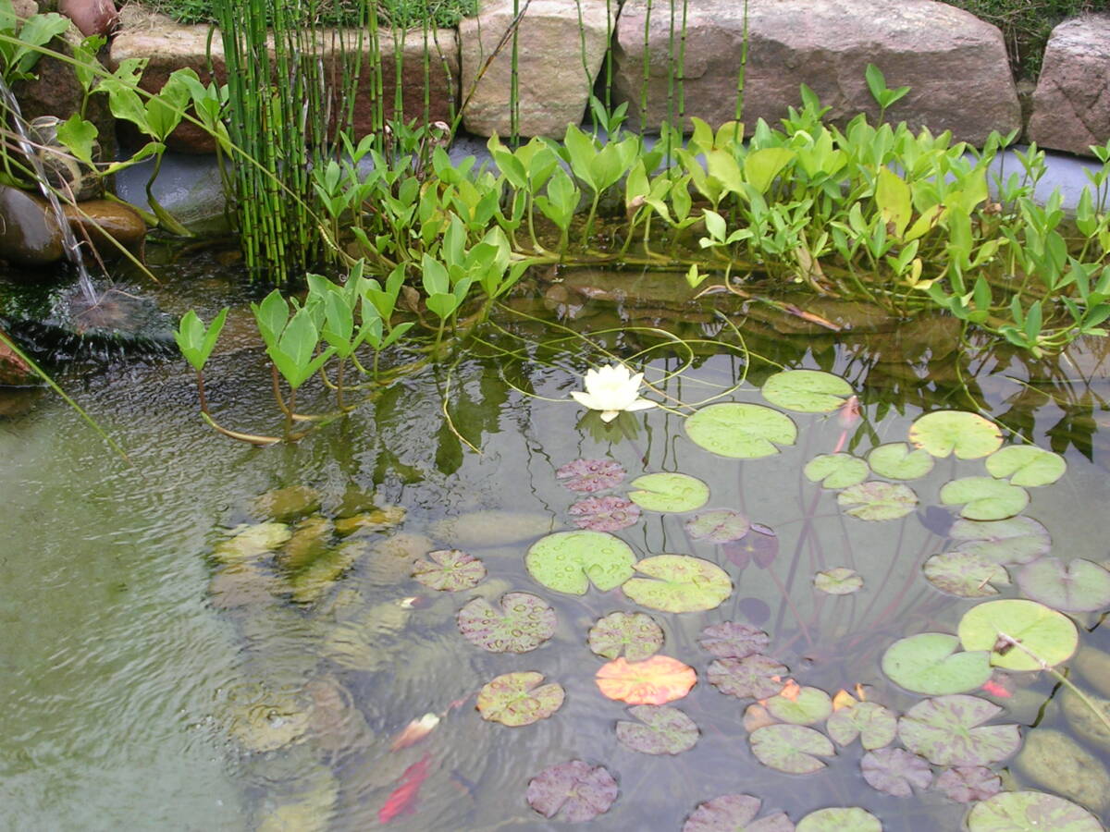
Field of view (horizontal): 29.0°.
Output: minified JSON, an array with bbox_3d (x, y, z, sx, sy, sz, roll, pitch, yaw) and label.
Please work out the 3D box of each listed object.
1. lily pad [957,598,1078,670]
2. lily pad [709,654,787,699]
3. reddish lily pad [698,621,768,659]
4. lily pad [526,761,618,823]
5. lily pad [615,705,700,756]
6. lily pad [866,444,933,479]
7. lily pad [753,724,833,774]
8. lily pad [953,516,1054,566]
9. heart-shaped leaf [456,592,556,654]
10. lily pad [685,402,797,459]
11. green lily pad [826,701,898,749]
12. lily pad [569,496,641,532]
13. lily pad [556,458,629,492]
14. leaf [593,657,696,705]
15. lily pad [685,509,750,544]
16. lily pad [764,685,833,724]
[{"bbox_3d":[0.533,0.250,2.478,0.129,0.012,0.156,26,38,38],"label":"lily pad"},{"bbox_3d":[0.217,0.292,2.402,0.090,0.012,0.088,0,29,0],"label":"lily pad"},{"bbox_3d":[0.196,0.242,2.348,0.077,0.014,0.067,-2,30,-3],"label":"reddish lily pad"},{"bbox_3d":[0.017,0.369,2.127,0.089,0.014,0.094,0,30,0],"label":"lily pad"},{"bbox_3d":[0.110,0.341,2.329,0.091,0.010,0.084,19,35,29],"label":"lily pad"},{"bbox_3d":[0.455,0.059,2.824,0.084,0.010,0.092,0,30,0],"label":"lily pad"},{"bbox_3d":[0.253,0.354,2.290,0.087,0.012,0.089,11,31,20],"label":"lily pad"},{"bbox_3d":[0.550,0.153,2.659,0.128,0.010,0.113,-3,30,-6],"label":"lily pad"},{"bbox_3d":[-0.051,0.227,2.375,0.109,0.014,0.116,0,30,0],"label":"heart-shaped leaf"},{"bbox_3d":[0.251,0.018,2.896,0.161,0.012,0.149,0,29,0],"label":"lily pad"},{"bbox_3d":[0.334,0.336,2.337,0.074,0.010,0.084,7,30,11],"label":"green lily pad"},{"bbox_3d":[0.062,0.123,2.708,0.091,0.012,0.085,0,29,0],"label":"lily pad"},{"bbox_3d":[0.048,0.077,2.792,0.093,0.010,0.081,-8,31,-13],"label":"lily pad"},{"bbox_3d":[0.103,0.296,2.408,0.113,0.010,0.092,1,30,2],"label":"leaf"},{"bbox_3d":[0.203,0.138,2.685,0.074,0.010,0.084,23,37,35],"label":"lily pad"},{"bbox_3d":[0.266,0.317,2.357,0.077,0.012,0.075,3,29,5],"label":"lily pad"}]

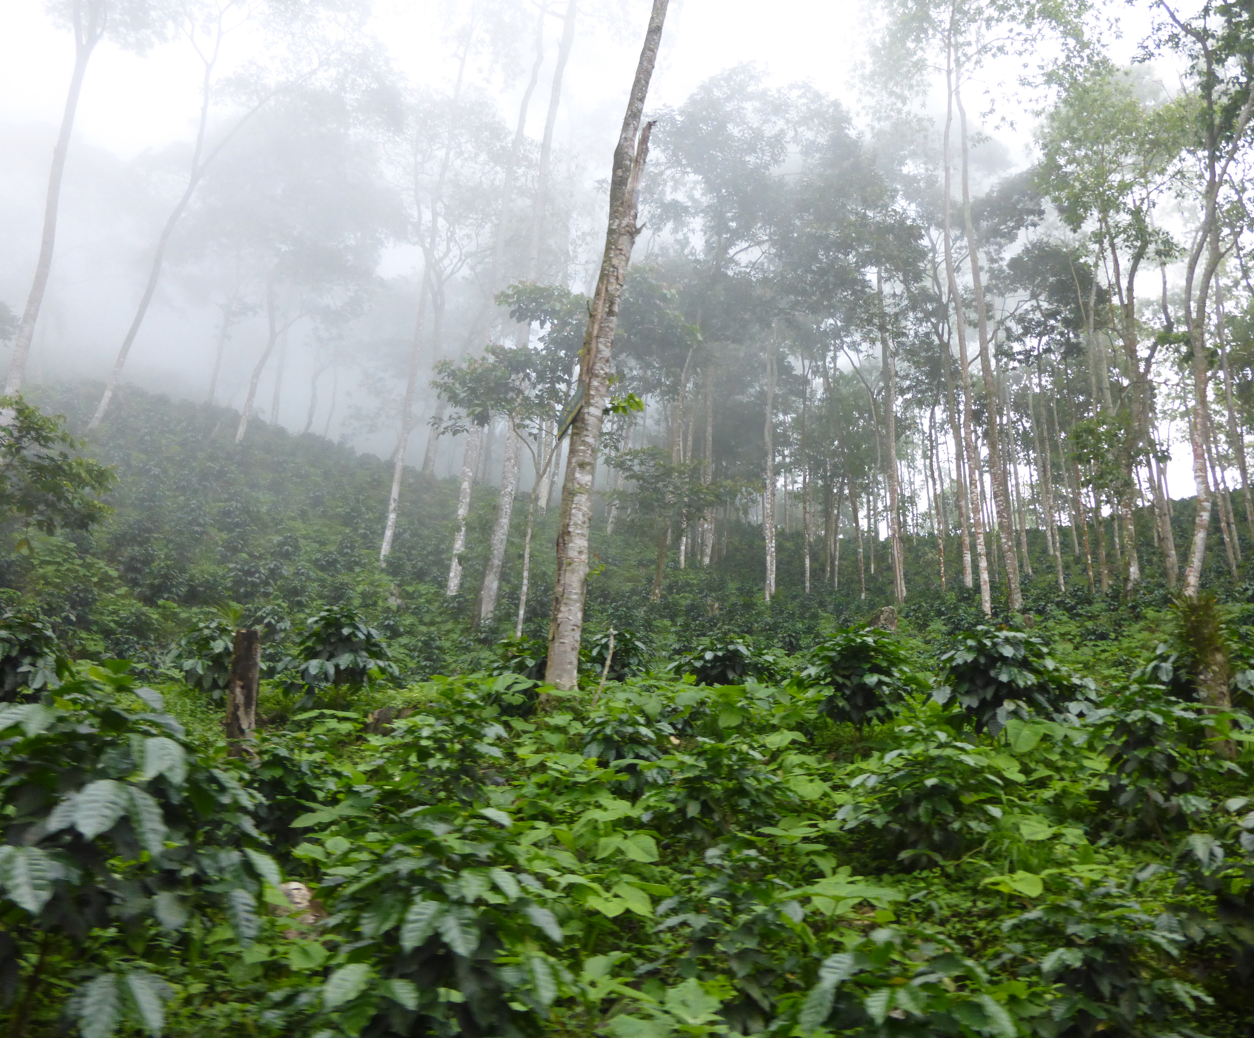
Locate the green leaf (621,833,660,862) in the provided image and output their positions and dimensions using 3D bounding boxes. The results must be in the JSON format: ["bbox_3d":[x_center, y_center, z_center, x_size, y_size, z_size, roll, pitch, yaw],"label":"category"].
[{"bbox_3d":[0.042,1.109,3.500,0.130,0.030,0.105,30,34,34],"label":"green leaf"}]

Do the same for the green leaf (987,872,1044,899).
[{"bbox_3d":[1.270,1.195,3.400,0.150,0.040,0.130,-15,30,-19],"label":"green leaf"}]

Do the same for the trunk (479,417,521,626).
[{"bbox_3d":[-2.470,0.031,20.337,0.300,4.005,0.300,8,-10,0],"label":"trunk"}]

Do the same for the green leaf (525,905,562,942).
[{"bbox_3d":[-0.210,1.011,2.600,0.135,0.030,0.055,35,34,28],"label":"green leaf"}]

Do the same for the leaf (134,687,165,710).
[{"bbox_3d":[-1.194,0.449,2.600,0.076,0.057,0.080,1,-10,0],"label":"leaf"}]

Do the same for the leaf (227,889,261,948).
[{"bbox_3d":[-0.887,0.920,2.400,0.080,0.135,0.060,1,-10,0],"label":"leaf"}]

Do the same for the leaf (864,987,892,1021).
[{"bbox_3d":[0.544,1.048,2.250,0.061,0.073,0.050,1,-10,0],"label":"leaf"}]

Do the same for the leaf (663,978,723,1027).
[{"bbox_3d":[0.165,1.208,2.600,0.149,0.119,0.110,1,-10,0],"label":"leaf"}]

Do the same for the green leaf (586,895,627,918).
[{"bbox_3d":[-0.058,1.119,3.000,0.110,0.030,0.110,-1,18,-7],"label":"green leaf"}]

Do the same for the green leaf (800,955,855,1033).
[{"bbox_3d":[0.403,0.957,2.100,0.114,0.160,0.090,1,-10,0],"label":"green leaf"}]

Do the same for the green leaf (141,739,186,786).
[{"bbox_3d":[-1.024,0.536,2.300,0.085,0.120,0.035,-10,-40,-45],"label":"green leaf"}]

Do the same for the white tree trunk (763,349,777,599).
[{"bbox_3d":[3.535,-1.237,25.548,0.280,6.444,0.280,2,-10,0],"label":"white tree trunk"}]

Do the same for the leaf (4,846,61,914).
[{"bbox_3d":[-1.201,0.730,2.100,0.100,0.150,0.035,-3,-39,-41],"label":"leaf"}]

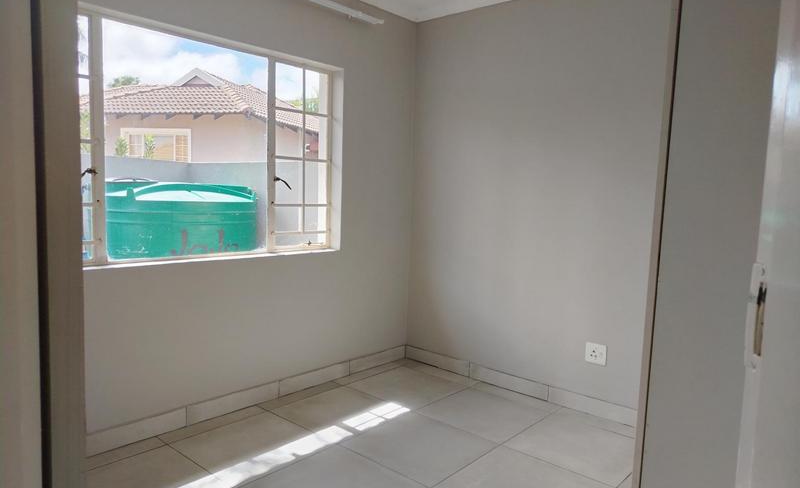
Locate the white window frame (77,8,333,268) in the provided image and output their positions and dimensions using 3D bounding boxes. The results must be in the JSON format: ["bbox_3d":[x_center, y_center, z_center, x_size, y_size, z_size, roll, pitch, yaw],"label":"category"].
[{"bbox_3d":[-1.079,-0.514,3.032,0.090,1.182,1.860,7,7,41],"label":"white window frame"}]

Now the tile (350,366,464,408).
[{"bbox_3d":[0.048,0.962,3.712,0.596,0.012,0.596,7,7,41],"label":"tile"}]

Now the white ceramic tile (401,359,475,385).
[{"bbox_3d":[0.279,0.941,4.023,0.656,0.012,0.170,7,7,41],"label":"white ceramic tile"}]

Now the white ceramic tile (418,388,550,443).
[{"bbox_3d":[0.501,1.016,3.321,0.596,0.012,0.596,7,7,41],"label":"white ceramic tile"}]

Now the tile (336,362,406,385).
[{"bbox_3d":[-0.199,0.928,3.972,0.113,0.012,0.668,7,7,41],"label":"tile"}]

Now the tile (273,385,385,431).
[{"bbox_3d":[-0.345,0.991,3.260,0.596,0.012,0.596,7,7,41],"label":"tile"}]

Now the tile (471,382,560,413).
[{"bbox_3d":[0.754,0.998,3.613,0.596,0.012,0.170,7,7,41],"label":"tile"}]

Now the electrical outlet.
[{"bbox_3d":[1.174,0.660,3.332,0.118,0.115,0.015,7,7,41],"label":"electrical outlet"}]

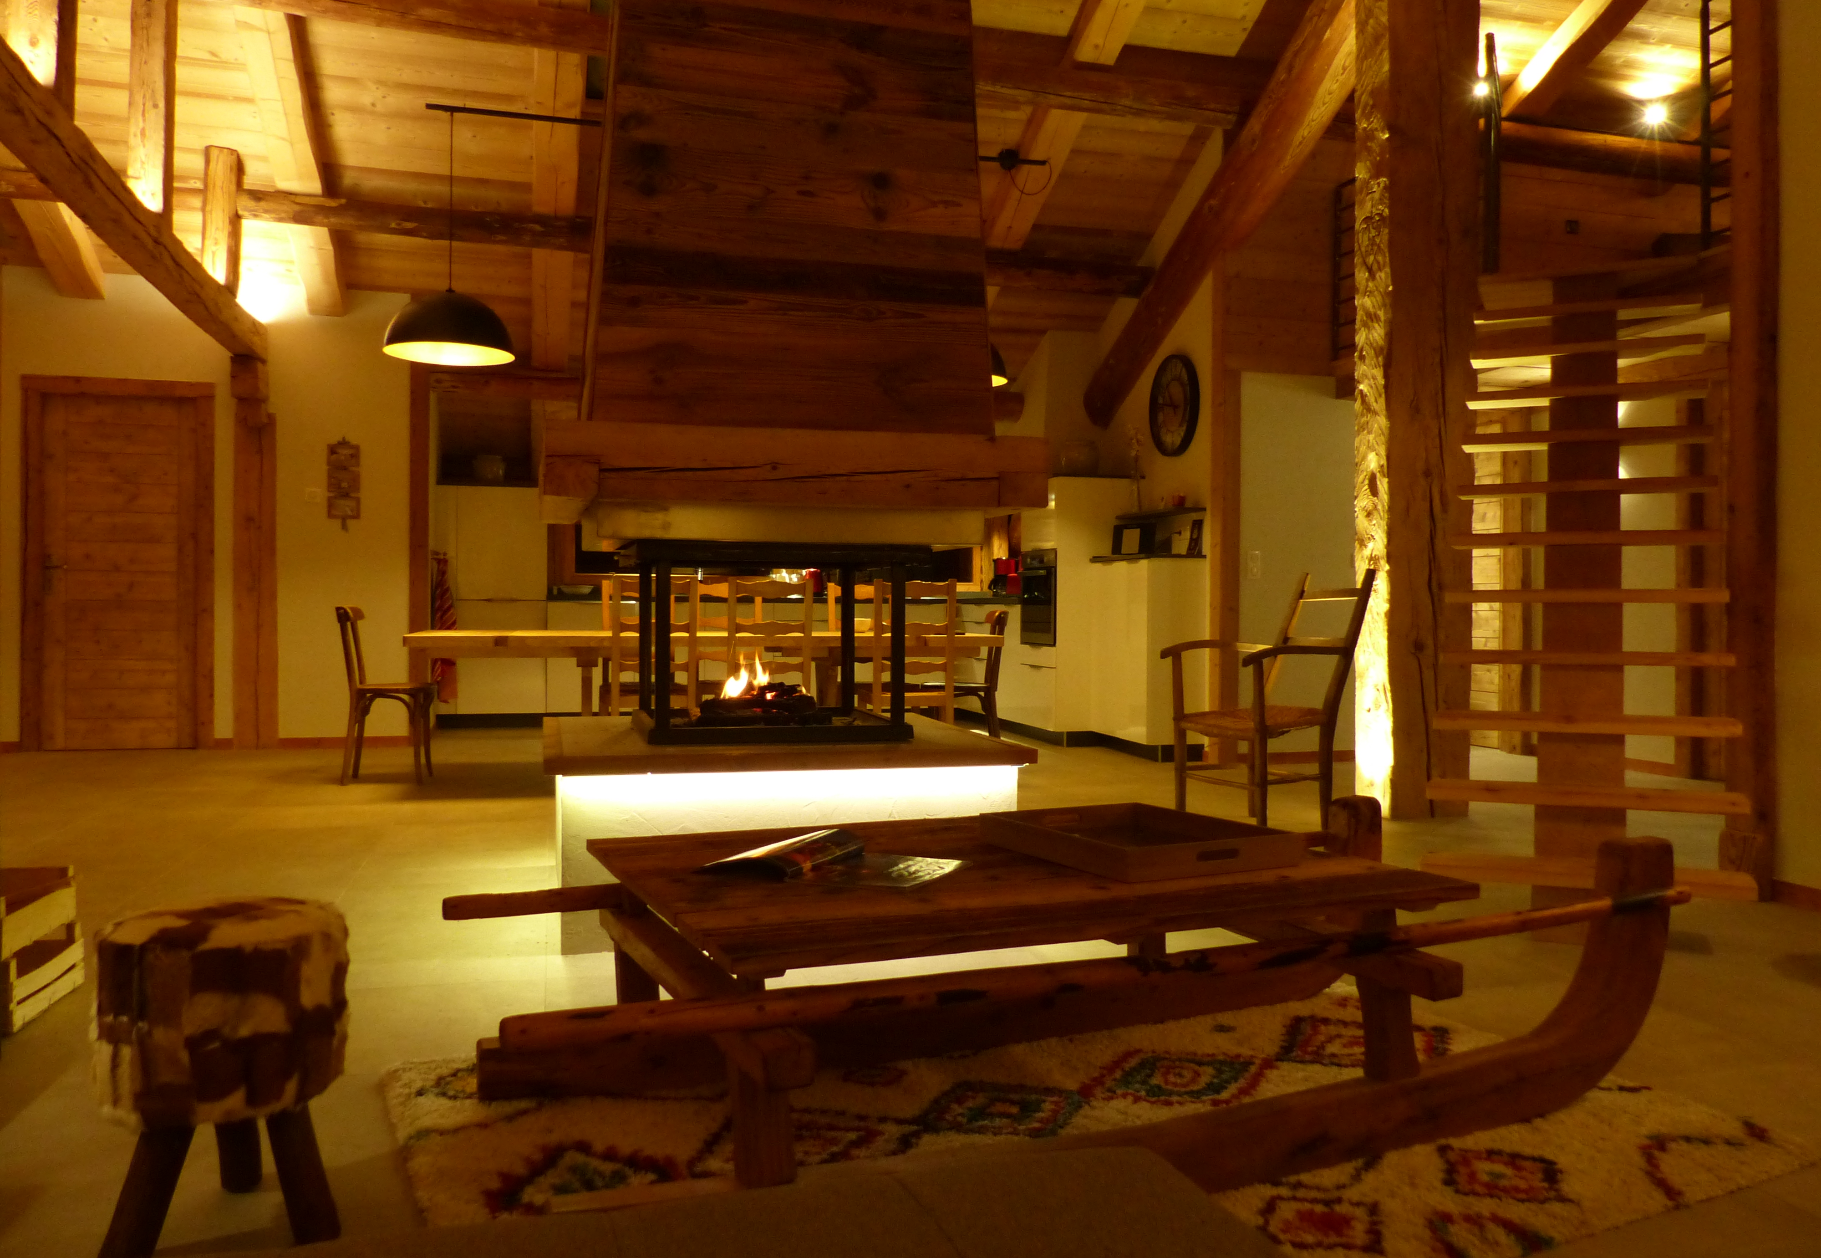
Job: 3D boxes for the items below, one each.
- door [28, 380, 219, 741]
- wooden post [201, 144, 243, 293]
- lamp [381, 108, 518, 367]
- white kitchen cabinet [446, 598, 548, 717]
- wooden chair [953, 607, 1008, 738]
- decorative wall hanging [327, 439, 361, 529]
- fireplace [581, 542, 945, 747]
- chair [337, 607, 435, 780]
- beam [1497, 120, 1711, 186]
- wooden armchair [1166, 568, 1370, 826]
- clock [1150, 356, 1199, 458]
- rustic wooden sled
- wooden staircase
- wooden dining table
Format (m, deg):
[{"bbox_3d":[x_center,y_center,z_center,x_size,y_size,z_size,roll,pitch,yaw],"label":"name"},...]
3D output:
[{"bbox_3d":[-4.583,-0.371,7.626,1.000,2.150,0.100,0,1,-16],"label":"door"},{"bbox_3d":[-3.711,-2.222,7.095,0.180,0.770,0.180,0,1,-15],"label":"wooden post"},{"bbox_3d":[-2.213,-1.891,6.323,0.625,1.162,0.625,0,1,-15],"label":"lamp"},{"bbox_3d":[-2.930,0.181,9.402,0.630,0.810,0.580,0,1,-16],"label":"white kitchen cabinet"},{"bbox_3d":[0.236,0.324,6.902,0.460,0.840,0.400,0,1,-16],"label":"wooden chair"},{"bbox_3d":[-3.405,-0.872,7.898,0.205,0.530,0.030,0,1,-15],"label":"decorative wall hanging"},{"bbox_3d":[-0.423,0.023,3.851,0.760,0.546,0.740,0,1,-15],"label":"fireplace"},{"bbox_3d":[-2.568,0.316,6.441,0.440,0.850,0.400,0,1,-10],"label":"chair"},{"bbox_3d":[4.147,-2.845,7.863,1.761,0.250,0.250,0,1,-15],"label":"beam"},{"bbox_3d":[1.438,0.275,5.203,0.680,1.000,0.510,0,1,-28],"label":"wooden armchair"},{"bbox_3d":[1.542,-1.308,7.708,0.055,0.605,0.605,0,1,-16],"label":"clock"},{"bbox_3d":[0.320,0.572,2.224,2.060,0.440,0.930,0,1,-25],"label":"rustic wooden sled"},{"bbox_3d":[2.166,-0.316,4.237,0.761,2.208,2.030,1,1,27],"label":"wooden staircase"},{"bbox_3d":[-1.009,0.385,6.660,2.830,0.710,0.950,0,1,-16],"label":"wooden dining table"}]

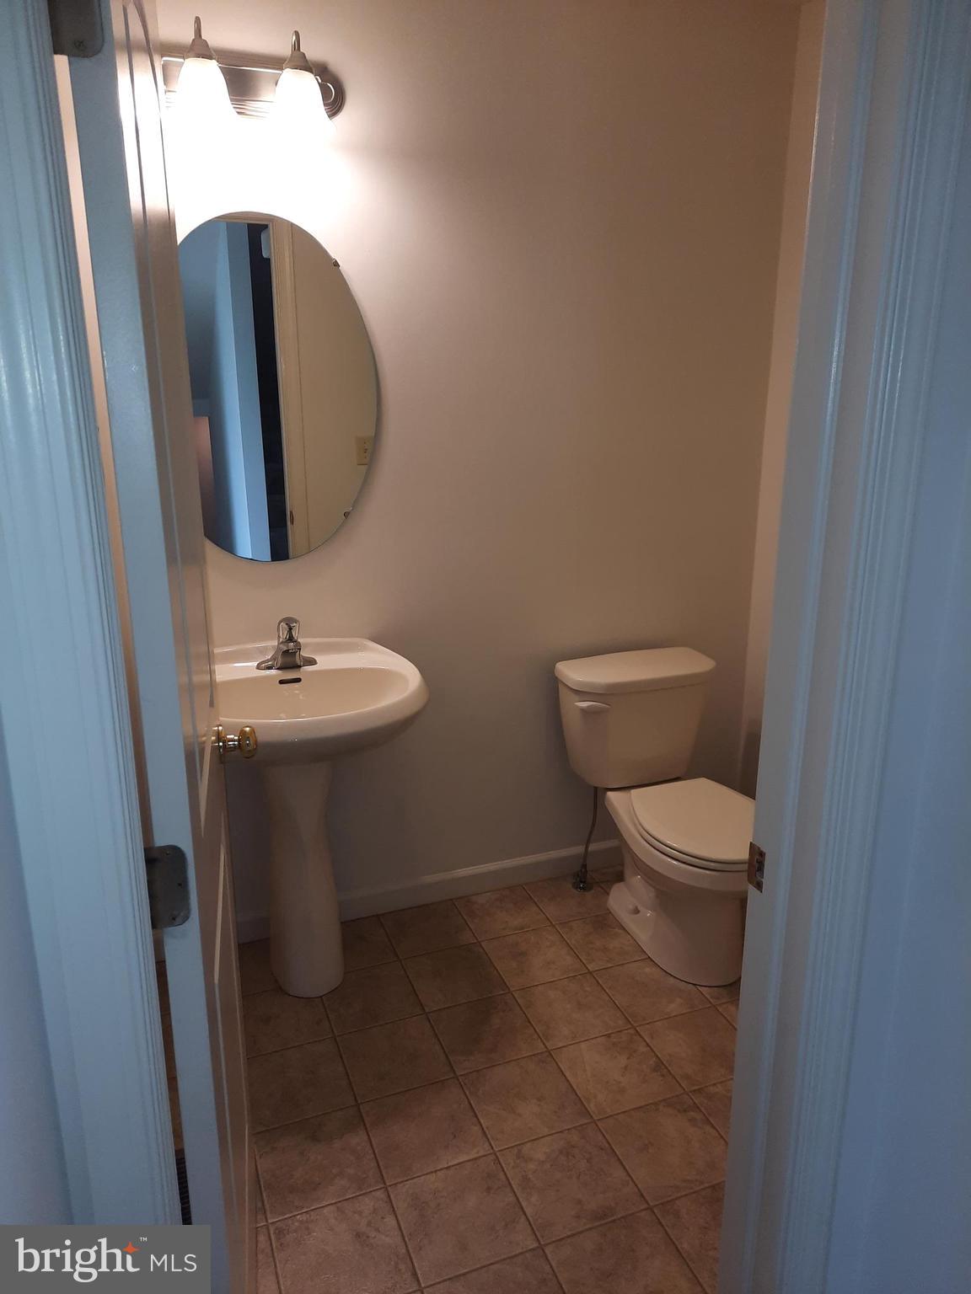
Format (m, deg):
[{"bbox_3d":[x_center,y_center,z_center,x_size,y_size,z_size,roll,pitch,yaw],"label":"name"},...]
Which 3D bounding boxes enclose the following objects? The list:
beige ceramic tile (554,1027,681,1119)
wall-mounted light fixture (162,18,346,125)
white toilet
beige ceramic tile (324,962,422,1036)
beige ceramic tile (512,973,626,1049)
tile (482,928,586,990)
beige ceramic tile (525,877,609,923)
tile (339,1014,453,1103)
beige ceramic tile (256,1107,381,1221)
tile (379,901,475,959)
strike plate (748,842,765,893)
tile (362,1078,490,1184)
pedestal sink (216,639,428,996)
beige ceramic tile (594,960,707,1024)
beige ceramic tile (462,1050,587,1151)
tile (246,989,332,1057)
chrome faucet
[{"bbox_3d":[0.298,0.970,2.133,0.225,0.010,0.225,-6,18,-20],"label":"beige ceramic tile"},{"bbox_3d":[-0.495,-1.188,1.953,0.450,0.185,0.180,-6,18,-20],"label":"wall-mounted light fixture"},{"bbox_3d":[0.532,0.463,2.554,0.455,0.718,0.705,-6,18,-20],"label":"white toilet"},{"bbox_3d":[-0.296,0.903,2.405,0.227,0.010,0.227,-6,18,-20],"label":"beige ceramic tile"},{"bbox_3d":[0.215,0.908,2.337,0.225,0.010,0.225,-6,18,-20],"label":"beige ceramic tile"},{"bbox_3d":[0.134,0.857,2.566,0.227,0.010,0.227,-6,18,-20],"label":"tile"},{"bbox_3d":[0.263,0.761,2.824,0.225,0.010,0.225,-6,18,-20],"label":"beige ceramic tile"},{"bbox_3d":[-0.213,0.966,2.199,0.227,0.010,0.227,-6,18,-20],"label":"tile"},{"bbox_3d":[-0.341,1.042,1.895,0.225,0.010,0.225,-6,18,-20],"label":"beige ceramic tile"},{"bbox_3d":[-0.164,0.809,2.665,0.225,0.010,0.225,-6,18,-20],"label":"tile"},{"bbox_3d":[0.347,0.281,1.189,0.004,0.057,0.029,-6,18,-20],"label":"strike plate"},{"bbox_3d":[-0.129,1.028,1.993,0.227,0.010,0.227,-6,18,-20],"label":"tile"},{"bbox_3d":[-0.448,0.469,2.294,0.602,0.855,0.500,-6,18,-20],"label":"pedestal sink"},{"bbox_3d":[0.433,0.896,2.440,0.227,0.010,0.227,-6,18,-20],"label":"beige ceramic tile"},{"bbox_3d":[0.086,1.005,2.073,0.227,0.010,0.227,-6,18,-20],"label":"beige ceramic tile"},{"bbox_3d":[-0.507,0.918,2.303,0.225,0.010,0.225,-6,18,-20],"label":"tile"},{"bbox_3d":[-0.490,-0.007,2.315,0.153,0.125,0.135,-6,18,-20],"label":"chrome faucet"}]

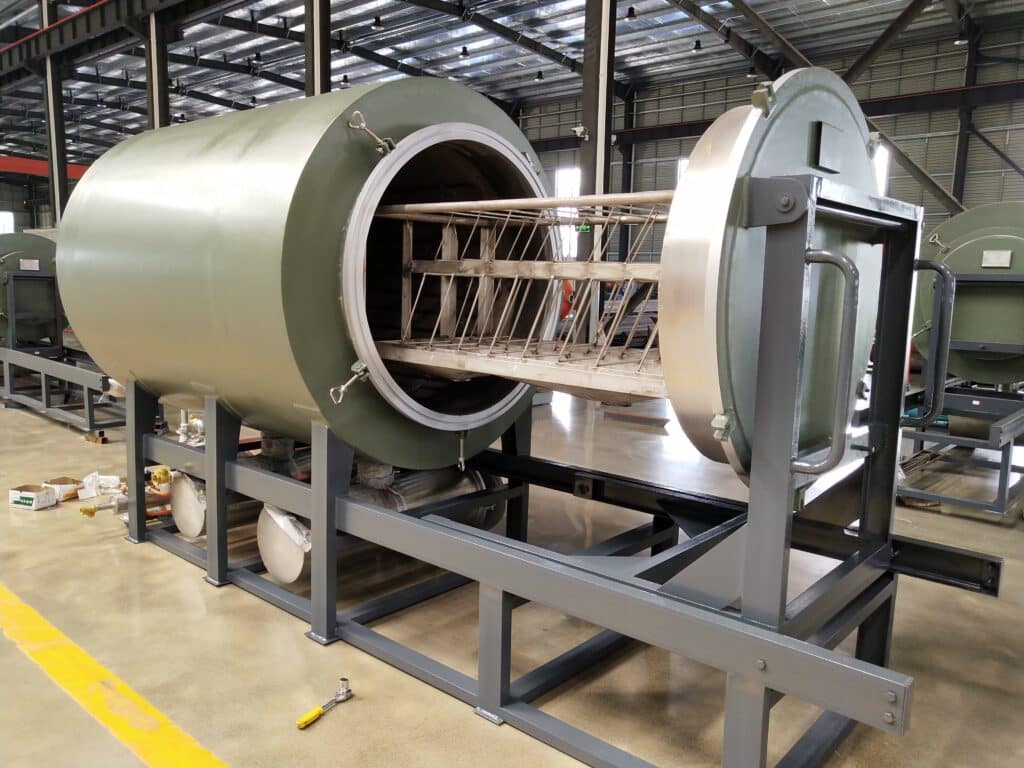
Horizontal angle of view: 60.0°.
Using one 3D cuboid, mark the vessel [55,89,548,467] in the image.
[{"bbox_3d":[-0.953,-0.533,4.272,2.048,1.600,1.600,9,11,41],"label":"vessel"}]

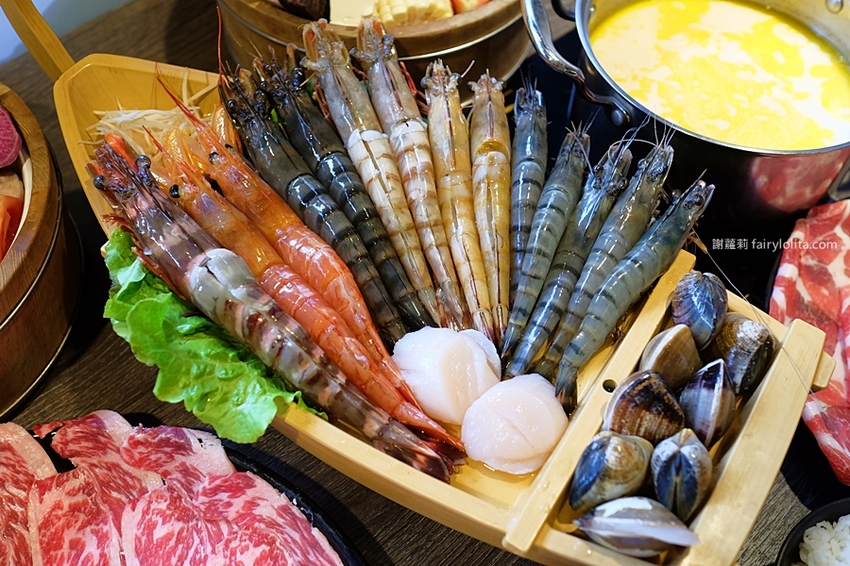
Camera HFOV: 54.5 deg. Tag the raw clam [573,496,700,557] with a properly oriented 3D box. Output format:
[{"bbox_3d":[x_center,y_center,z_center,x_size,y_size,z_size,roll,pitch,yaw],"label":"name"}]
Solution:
[{"bbox_3d":[0.086,0.100,0.337,0.050,0.039,0.025,5,88,16],"label":"raw clam"}]

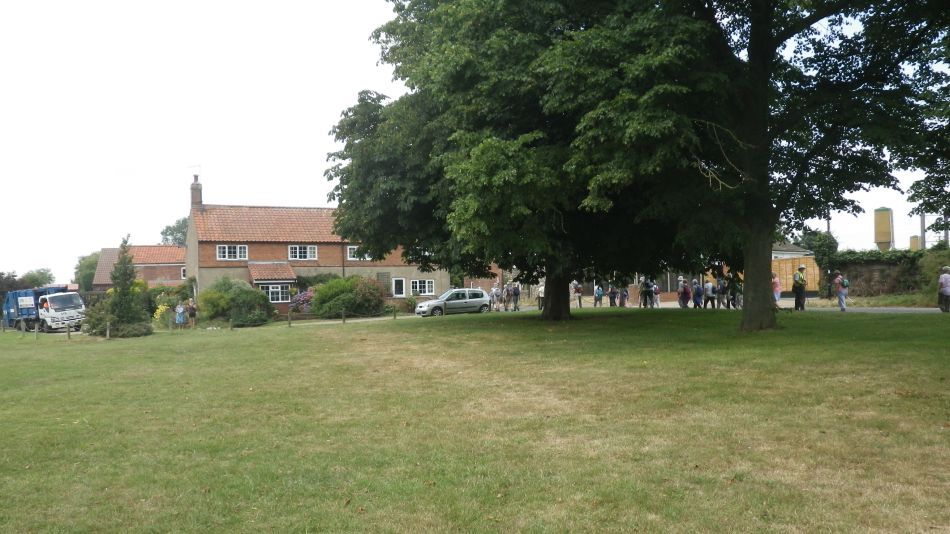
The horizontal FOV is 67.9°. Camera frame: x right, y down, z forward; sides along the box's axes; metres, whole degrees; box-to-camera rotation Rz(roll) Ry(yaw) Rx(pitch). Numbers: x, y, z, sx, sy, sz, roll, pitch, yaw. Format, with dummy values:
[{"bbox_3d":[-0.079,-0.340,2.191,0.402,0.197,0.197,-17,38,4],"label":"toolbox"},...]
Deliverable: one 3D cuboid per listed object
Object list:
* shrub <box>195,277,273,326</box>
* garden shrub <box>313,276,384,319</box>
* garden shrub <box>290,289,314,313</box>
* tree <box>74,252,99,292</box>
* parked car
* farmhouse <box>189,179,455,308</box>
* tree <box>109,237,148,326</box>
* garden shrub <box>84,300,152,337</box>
[{"bbox_3d":[-12.671,1.784,37.000,3.950,2.518,3.000,-1,-1,-19],"label":"shrub"},{"bbox_3d":[-6.996,1.673,39.000,3.850,2.240,3.000,-1,-1,-10],"label":"garden shrub"},{"bbox_3d":[-9.485,1.922,39.000,1.400,1.466,1.300,-1,-1,-14],"label":"garden shrub"},{"bbox_3d":[-38.166,1.340,70.000,4.200,5.559,4.000,-1,-1,-29],"label":"tree"},{"bbox_3d":[-1.070,1.770,35.400,3.800,1.420,1.650,-3,0,-20],"label":"parked car"},{"bbox_3d":[-9.493,-1.178,44.721,15.460,8.471,6.700,-1,-1,-27],"label":"farmhouse"},{"bbox_3d":[-15.188,0.659,31.000,1.600,4.176,1.600,-1,-1,-26],"label":"tree"},{"bbox_3d":[-15.065,2.145,29.800,2.750,1.458,2.500,-1,-1,-27],"label":"garden shrub"}]

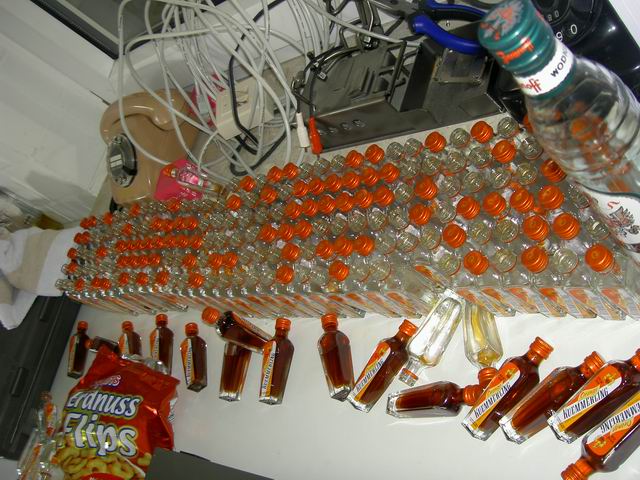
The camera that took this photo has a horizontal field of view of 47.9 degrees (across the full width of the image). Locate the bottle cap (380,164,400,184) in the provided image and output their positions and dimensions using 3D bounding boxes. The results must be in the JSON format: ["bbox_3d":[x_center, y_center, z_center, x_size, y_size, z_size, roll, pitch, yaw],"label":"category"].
[{"bbox_3d":[0.073,-0.067,0.742,0.018,0.012,0.018,-6,59,44],"label":"bottle cap"}]

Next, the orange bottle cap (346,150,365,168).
[{"bbox_3d":[0.039,-0.088,0.792,0.018,0.012,0.018,-26,46,31],"label":"orange bottle cap"}]

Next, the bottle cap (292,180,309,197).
[{"bbox_3d":[-0.019,-0.052,0.741,0.016,0.010,0.016,-26,50,36],"label":"bottle cap"}]

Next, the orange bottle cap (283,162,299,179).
[{"bbox_3d":[-0.033,-0.077,0.807,0.018,0.010,0.018,-26,46,31],"label":"orange bottle cap"}]

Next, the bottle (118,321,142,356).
[{"bbox_3d":[-0.284,0.165,1.072,0.025,0.025,0.098,-38,44,23],"label":"bottle"}]

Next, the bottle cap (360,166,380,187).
[{"bbox_3d":[0.047,-0.058,0.672,0.016,0.010,0.016,-5,64,46],"label":"bottle cap"}]

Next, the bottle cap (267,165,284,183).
[{"bbox_3d":[-0.049,-0.071,0.784,0.016,0.010,0.016,-26,50,36],"label":"bottle cap"}]

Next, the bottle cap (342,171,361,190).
[{"bbox_3d":[0.034,-0.064,0.779,0.018,0.012,0.018,-26,46,31],"label":"bottle cap"}]

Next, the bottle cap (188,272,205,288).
[{"bbox_3d":[-0.150,0.049,0.875,0.018,0.012,0.018,-6,61,45],"label":"bottle cap"}]

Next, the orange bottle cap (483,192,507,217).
[{"bbox_3d":[0.144,-0.029,0.594,0.018,0.011,0.018,-6,59,44],"label":"orange bottle cap"}]

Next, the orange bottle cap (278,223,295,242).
[{"bbox_3d":[-0.035,-0.008,0.757,0.018,0.010,0.018,-26,46,31],"label":"orange bottle cap"}]

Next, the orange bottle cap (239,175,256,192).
[{"bbox_3d":[-0.085,-0.066,0.853,0.018,0.010,0.018,-26,46,31],"label":"orange bottle cap"}]

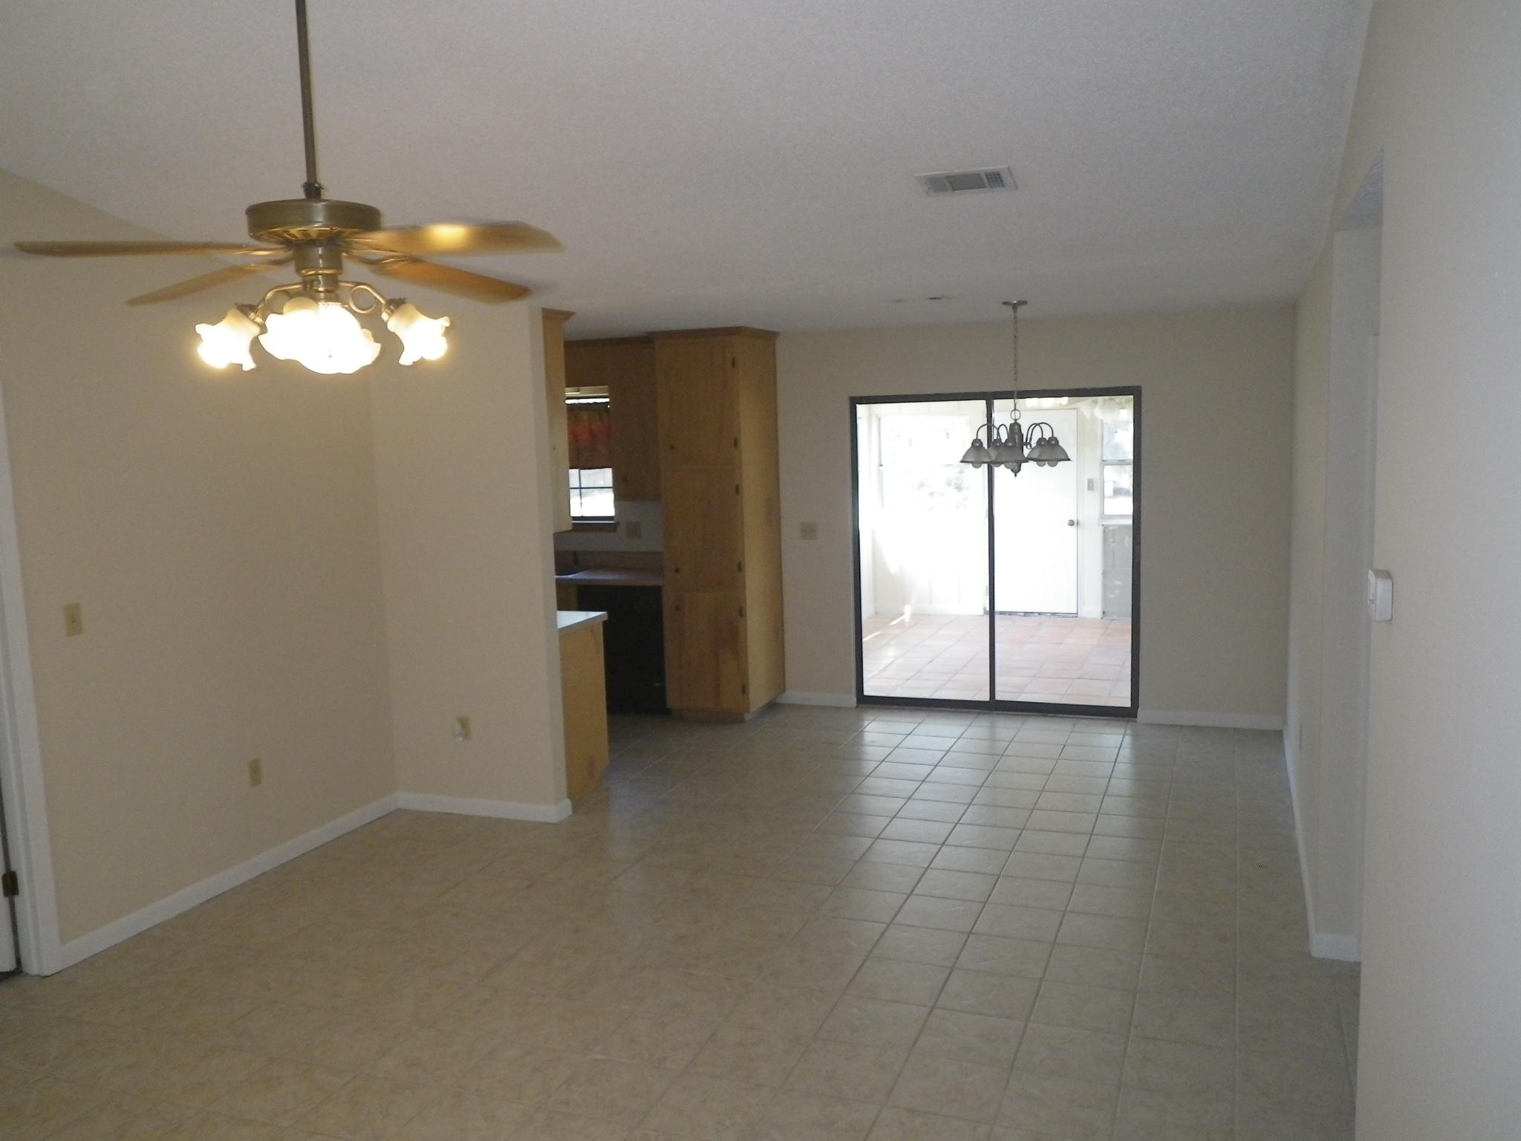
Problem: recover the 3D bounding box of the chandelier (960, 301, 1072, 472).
[{"bbox_3d":[1.332,-0.935,6.418,0.575,0.907,0.575,1,7,21],"label":"chandelier"}]

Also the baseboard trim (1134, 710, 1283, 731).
[{"bbox_3d":[2.708,0.902,7.419,0.810,0.082,0.018,1,7,21],"label":"baseboard trim"}]

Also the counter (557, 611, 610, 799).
[{"bbox_3d":[-1.228,0.705,6.425,0.700,0.913,0.609,1,7,21],"label":"counter"}]

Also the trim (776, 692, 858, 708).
[{"bbox_3d":[0.364,0.863,8.282,0.542,0.082,0.018,1,7,21],"label":"trim"}]

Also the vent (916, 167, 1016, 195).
[{"bbox_3d":[0.678,-1.269,4.025,0.300,0.020,0.175,1,-6,21],"label":"vent"}]

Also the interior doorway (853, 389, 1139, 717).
[{"bbox_3d":[1.457,-0.098,7.792,1.815,2.047,0.110,1,7,21],"label":"interior doorway"}]

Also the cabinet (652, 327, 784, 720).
[{"bbox_3d":[-0.266,-0.296,8.046,0.618,2.471,0.639,1,7,21],"label":"cabinet"}]

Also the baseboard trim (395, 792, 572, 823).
[{"bbox_3d":[-1.406,1.168,6.079,0.907,0.082,0.020,1,7,21],"label":"baseboard trim"}]

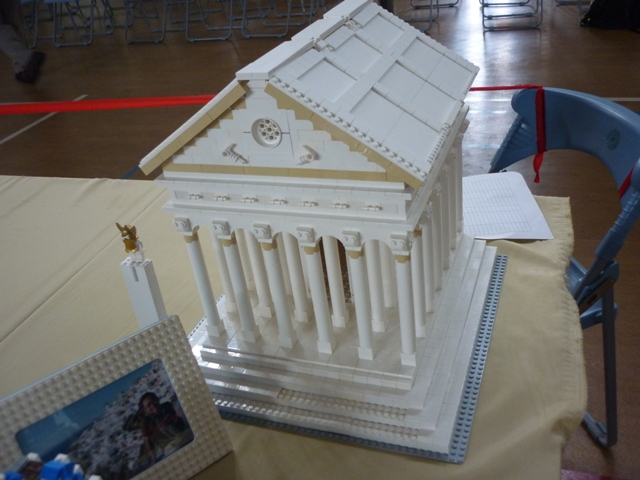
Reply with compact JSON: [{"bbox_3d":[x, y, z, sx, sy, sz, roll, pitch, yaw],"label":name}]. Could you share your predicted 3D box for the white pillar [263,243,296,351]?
[{"bbox_3d":[-0.045,0.060,0.673,0.017,0.140,0.017,4,32,22],"label":"white pillar"}]

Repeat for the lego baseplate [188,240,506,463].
[{"bbox_3d":[0.025,0.088,0.795,0.384,0.046,0.388,4,32,22],"label":"lego baseplate"}]

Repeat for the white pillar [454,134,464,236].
[{"bbox_3d":[0.189,-0.077,0.847,0.017,0.140,0.017,4,32,22],"label":"white pillar"}]

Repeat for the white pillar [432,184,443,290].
[{"bbox_3d":[0.140,-0.004,0.733,0.017,0.140,0.017,4,32,22],"label":"white pillar"}]

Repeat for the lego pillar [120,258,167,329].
[{"bbox_3d":[-0.211,0.089,0.759,0.032,0.141,0.016,3,31,19],"label":"lego pillar"}]

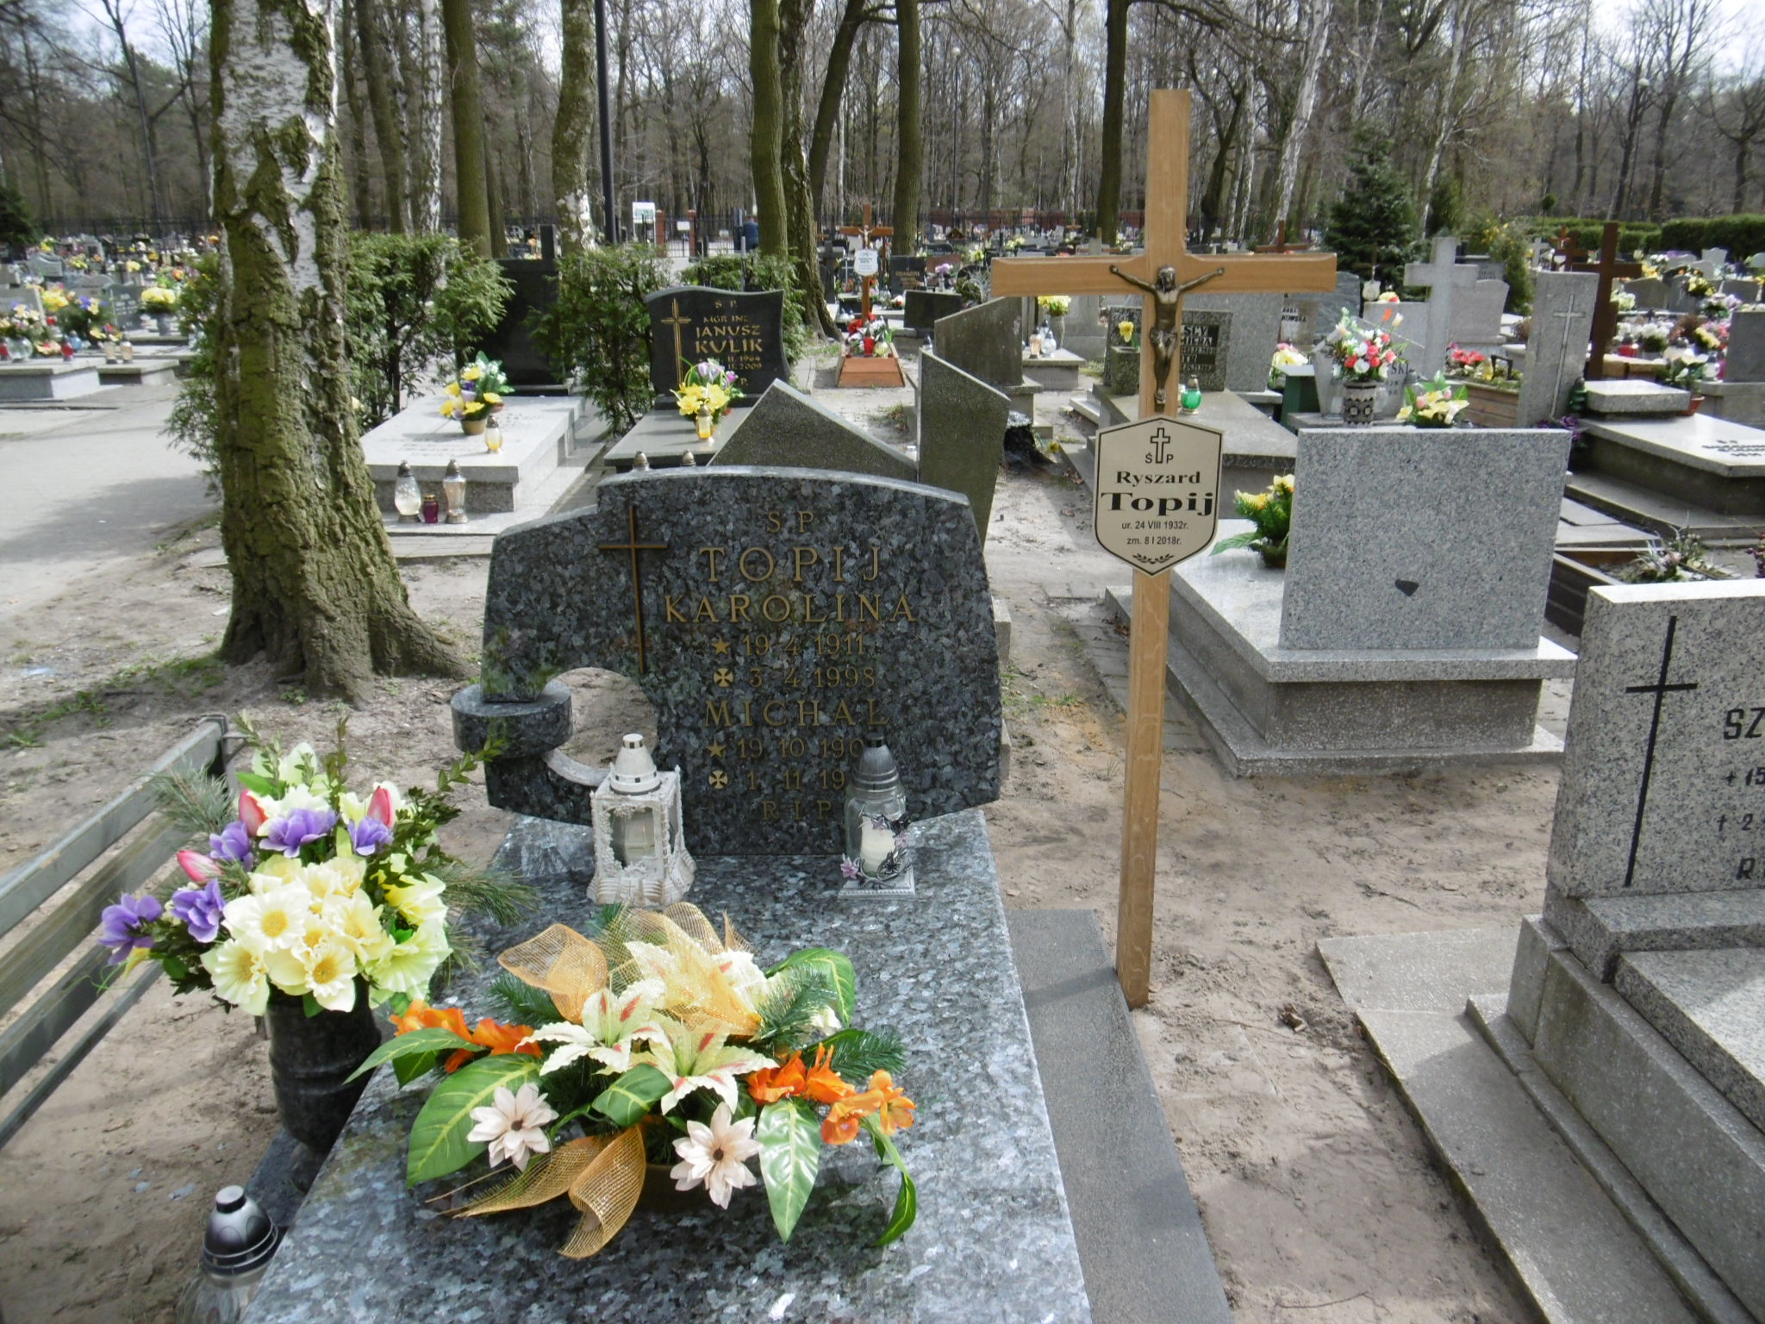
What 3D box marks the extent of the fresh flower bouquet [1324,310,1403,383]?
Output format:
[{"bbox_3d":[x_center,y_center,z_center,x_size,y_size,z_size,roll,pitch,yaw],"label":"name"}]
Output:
[{"bbox_3d":[2.794,-1.845,8.324,0.430,0.420,0.380,0,17,0],"label":"fresh flower bouquet"}]

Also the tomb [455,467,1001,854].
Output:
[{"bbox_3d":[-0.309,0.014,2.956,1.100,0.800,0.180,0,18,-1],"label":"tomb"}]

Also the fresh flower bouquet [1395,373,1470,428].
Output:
[{"bbox_3d":[3.171,-1.495,8.222,0.390,0.320,0.350,0,17,0],"label":"fresh flower bouquet"}]

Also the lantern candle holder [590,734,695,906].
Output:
[{"bbox_3d":[-0.445,0.272,2.635,0.160,0.300,0.160,4,17,11],"label":"lantern candle holder"}]

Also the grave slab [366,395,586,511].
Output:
[{"bbox_3d":[-2.500,-1.262,8.607,1.060,0.310,2.200,-1,17,-3],"label":"grave slab"}]

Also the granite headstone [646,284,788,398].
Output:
[{"bbox_3d":[-1.077,-2.087,9.296,0.900,0.730,0.100,-1,17,-5],"label":"granite headstone"}]

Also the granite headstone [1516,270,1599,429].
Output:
[{"bbox_3d":[4.194,-1.926,8.923,0.380,1.000,0.140,0,18,-1],"label":"granite headstone"}]

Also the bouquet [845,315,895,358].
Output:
[{"bbox_3d":[-0.119,-3.117,13.705,0.490,0.380,0.420,0,18,-1],"label":"bouquet"}]

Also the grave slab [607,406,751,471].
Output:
[{"bbox_3d":[-1.090,-1.252,8.610,0.880,0.290,2.050,-1,17,-2],"label":"grave slab"}]

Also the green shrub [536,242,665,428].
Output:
[{"bbox_3d":[-1.855,-2.086,9.408,0.850,1.270,0.800,-3,18,-10],"label":"green shrub"}]

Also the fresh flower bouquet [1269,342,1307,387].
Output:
[{"bbox_3d":[2.716,-1.988,9.549,0.250,0.300,0.230,0,18,-1],"label":"fresh flower bouquet"}]

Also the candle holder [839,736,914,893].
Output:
[{"bbox_3d":[-0.003,0.272,2.650,0.135,0.290,0.130,0,17,0],"label":"candle holder"}]

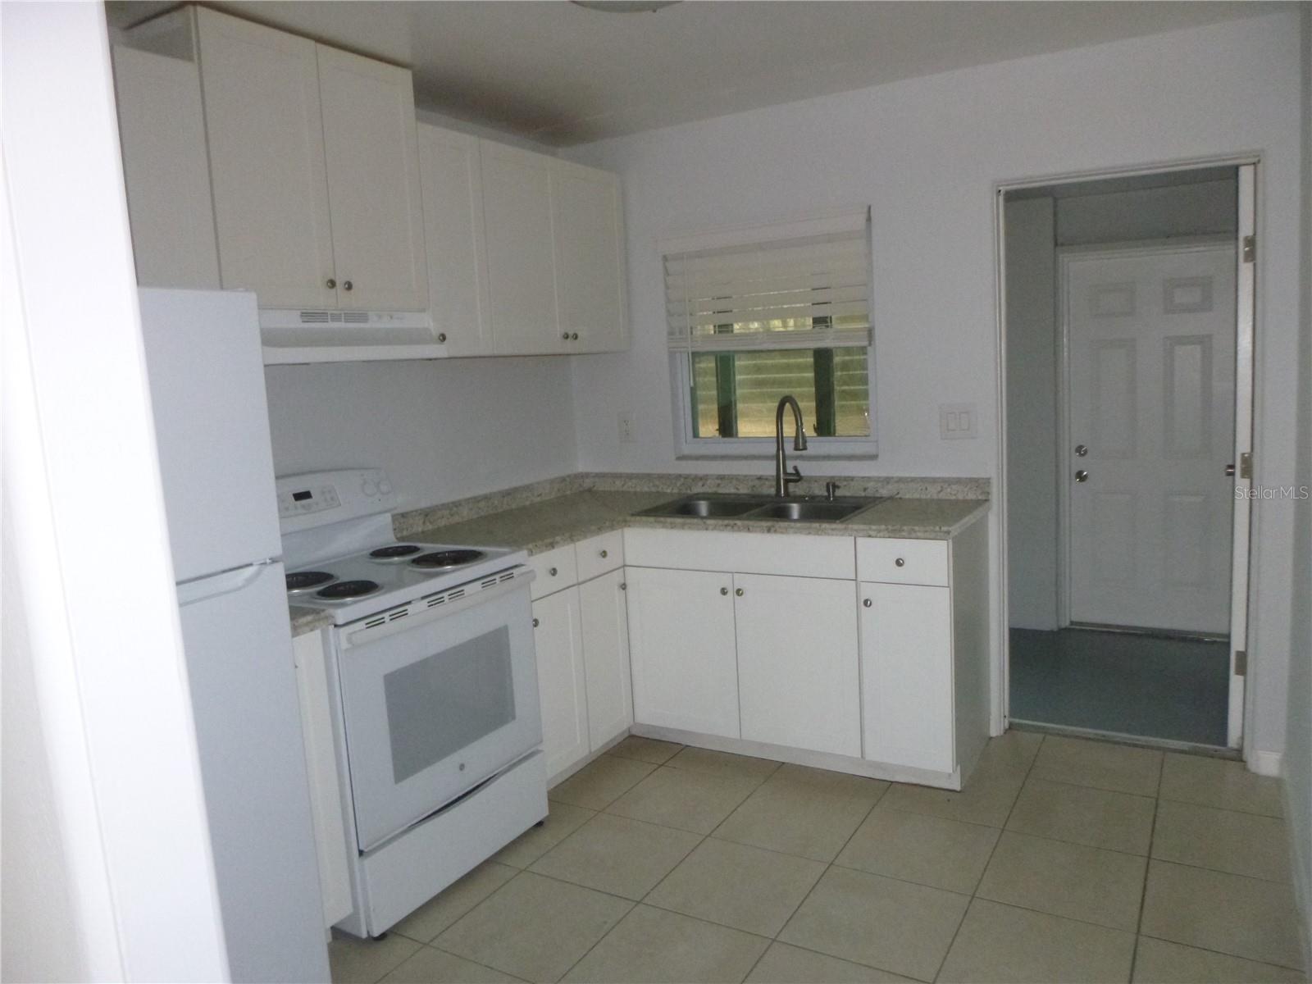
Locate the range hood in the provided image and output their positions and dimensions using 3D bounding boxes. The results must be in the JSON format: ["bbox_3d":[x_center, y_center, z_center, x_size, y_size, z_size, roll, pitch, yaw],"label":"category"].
[{"bbox_3d":[-1.023,-0.461,2.837,0.422,0.157,0.757,1,9,31],"label":"range hood"}]

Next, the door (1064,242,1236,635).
[{"bbox_3d":[2.592,-0.240,4.990,0.796,2.007,0.045,1,9,31],"label":"door"}]

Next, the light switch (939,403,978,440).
[{"bbox_3d":[1.109,-0.258,3.480,0.128,0.126,0.012,1,9,31],"label":"light switch"}]

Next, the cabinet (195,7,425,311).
[{"bbox_3d":[-1.086,-0.912,2.813,0.318,0.767,0.763,1,9,31],"label":"cabinet"}]

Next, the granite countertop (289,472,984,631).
[{"bbox_3d":[-0.125,0.143,2.990,1.838,0.115,2.221,1,9,31],"label":"granite countertop"}]

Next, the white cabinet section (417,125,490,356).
[{"bbox_3d":[-0.822,-0.860,3.365,0.321,0.770,0.301,1,9,31],"label":"white cabinet section"}]

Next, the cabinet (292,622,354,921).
[{"bbox_3d":[-1.129,0.743,2.519,0.607,0.853,0.218,1,9,31],"label":"cabinet"}]

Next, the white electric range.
[{"bbox_3d":[-0.839,0.542,2.827,0.725,1.148,0.757,1,9,31],"label":"white electric range"}]

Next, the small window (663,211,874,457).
[{"bbox_3d":[0.442,-0.603,3.840,0.920,0.930,0.110,1,9,31],"label":"small window"}]

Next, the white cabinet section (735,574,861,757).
[{"bbox_3d":[0.646,0.561,3.584,0.455,0.622,0.600,1,9,31],"label":"white cabinet section"}]

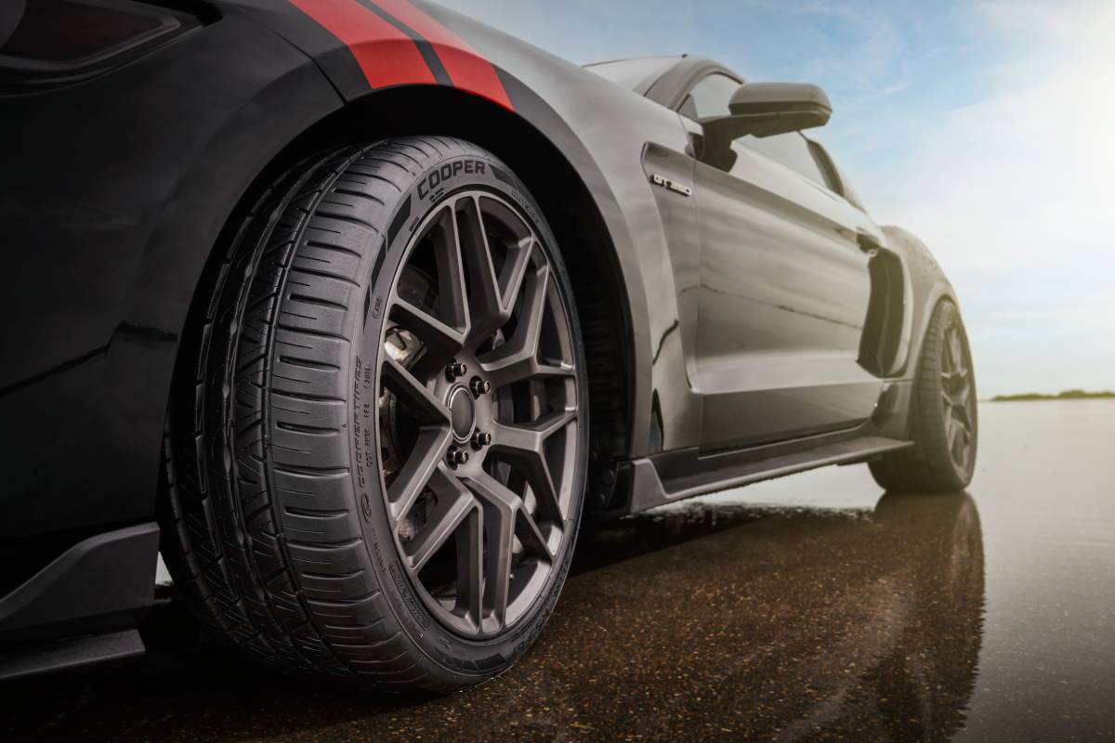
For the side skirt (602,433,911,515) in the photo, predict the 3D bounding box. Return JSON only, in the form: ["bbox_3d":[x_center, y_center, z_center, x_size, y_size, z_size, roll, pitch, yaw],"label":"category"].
[{"bbox_3d":[0.603,0.202,2.195,0.110,0.100,1.860,-3,-3,35],"label":"side skirt"}]

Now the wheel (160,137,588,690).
[{"bbox_3d":[-0.188,0.053,1.152,0.275,0.680,0.680,-2,-3,22],"label":"wheel"}]

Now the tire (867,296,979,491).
[{"bbox_3d":[1.367,0.095,3.386,0.300,0.715,0.715,-3,-3,35],"label":"tire"}]

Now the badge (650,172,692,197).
[{"bbox_3d":[0.202,-0.324,1.575,0.008,0.019,0.145,-3,-3,35],"label":"badge"}]

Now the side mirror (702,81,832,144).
[{"bbox_3d":[0.430,-0.525,1.867,0.245,0.125,0.150,-3,-3,35],"label":"side mirror"}]

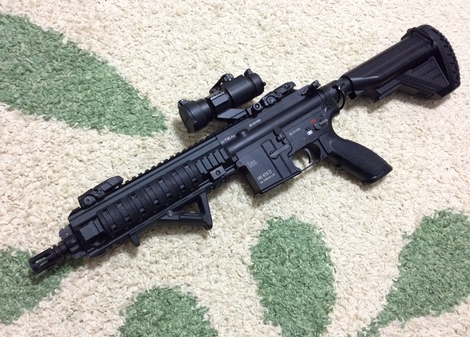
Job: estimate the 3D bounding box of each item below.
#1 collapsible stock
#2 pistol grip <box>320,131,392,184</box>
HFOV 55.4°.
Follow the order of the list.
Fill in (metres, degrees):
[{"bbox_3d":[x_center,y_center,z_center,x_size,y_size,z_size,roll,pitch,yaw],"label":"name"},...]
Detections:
[{"bbox_3d":[0.290,-0.156,0.780,0.220,0.050,0.130,-31,90,-21],"label":"collapsible stock"},{"bbox_3d":[0.193,-0.019,0.720,0.131,0.036,0.058,36,71,-9],"label":"pistol grip"}]

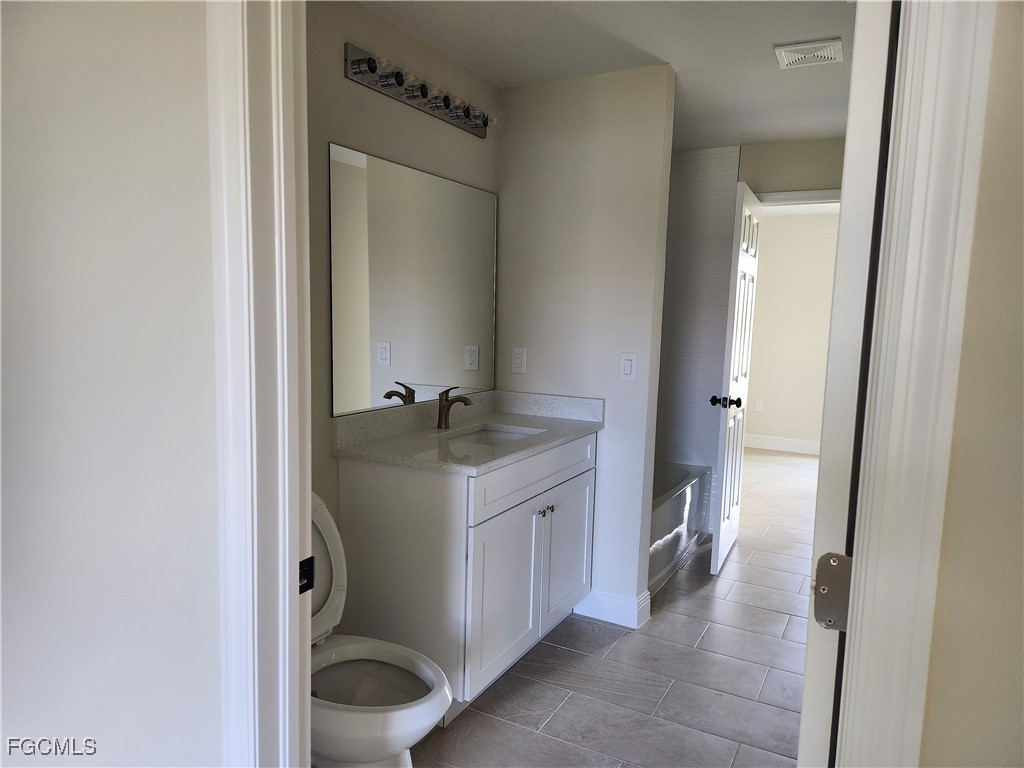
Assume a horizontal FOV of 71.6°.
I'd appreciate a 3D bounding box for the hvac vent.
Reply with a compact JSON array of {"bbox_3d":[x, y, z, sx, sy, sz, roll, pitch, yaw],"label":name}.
[{"bbox_3d":[1.143,-1.261,2.722,0.235,0.020,0.238,5,7,28],"label":"hvac vent"}]

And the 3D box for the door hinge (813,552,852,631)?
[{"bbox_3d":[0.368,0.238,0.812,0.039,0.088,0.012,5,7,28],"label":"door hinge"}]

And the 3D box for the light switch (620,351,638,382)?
[{"bbox_3d":[0.513,-0.073,3.113,0.079,0.121,0.011,5,7,28],"label":"light switch"}]

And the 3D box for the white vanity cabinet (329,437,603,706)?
[{"bbox_3d":[-0.127,0.666,2.885,0.550,0.870,1.085,5,7,28],"label":"white vanity cabinet"}]

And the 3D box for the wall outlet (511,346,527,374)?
[{"bbox_3d":[0.036,-0.107,3.365,0.075,0.116,0.011,5,7,28],"label":"wall outlet"}]

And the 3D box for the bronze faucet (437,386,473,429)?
[{"bbox_3d":[-0.233,0.098,2.874,0.153,0.174,0.050,5,7,28],"label":"bronze faucet"}]

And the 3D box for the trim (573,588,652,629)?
[{"bbox_3d":[0.468,1.016,3.309,0.330,0.133,0.145,5,7,28],"label":"trim"}]

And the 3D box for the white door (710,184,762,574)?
[{"bbox_3d":[1.296,-0.026,4.072,0.050,2.050,0.755,5,7,25],"label":"white door"}]

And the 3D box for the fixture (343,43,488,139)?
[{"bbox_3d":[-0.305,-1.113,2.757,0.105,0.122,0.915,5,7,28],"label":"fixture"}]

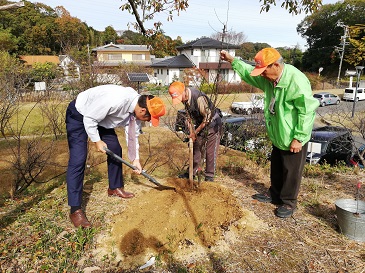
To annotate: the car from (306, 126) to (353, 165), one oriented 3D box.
[{"bbox_3d":[5.450,0.480,11.325,3.900,1.480,1.670,-13,18,-42],"label":"car"}]

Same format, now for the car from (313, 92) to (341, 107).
[{"bbox_3d":[15.700,-4.082,30.284,3.600,1.500,1.600,-7,15,-27],"label":"car"}]

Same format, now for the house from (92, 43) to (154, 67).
[{"bbox_3d":[-12.200,-14.259,54.682,11.800,7.600,8.500,-2,14,-10],"label":"house"}]

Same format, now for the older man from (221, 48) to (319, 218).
[{"bbox_3d":[0.820,-0.012,2.620,0.820,1.580,0.650,-2,14,-8],"label":"older man"}]

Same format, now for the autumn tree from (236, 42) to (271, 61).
[{"bbox_3d":[22.100,-23.052,81.881,9.000,9.500,9.000,0,13,0],"label":"autumn tree"}]

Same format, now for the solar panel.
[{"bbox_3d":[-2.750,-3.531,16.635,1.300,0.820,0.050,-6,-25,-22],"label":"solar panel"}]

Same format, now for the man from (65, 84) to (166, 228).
[{"bbox_3d":[-0.610,0.151,2.628,0.930,1.280,0.720,1,14,5],"label":"man"}]

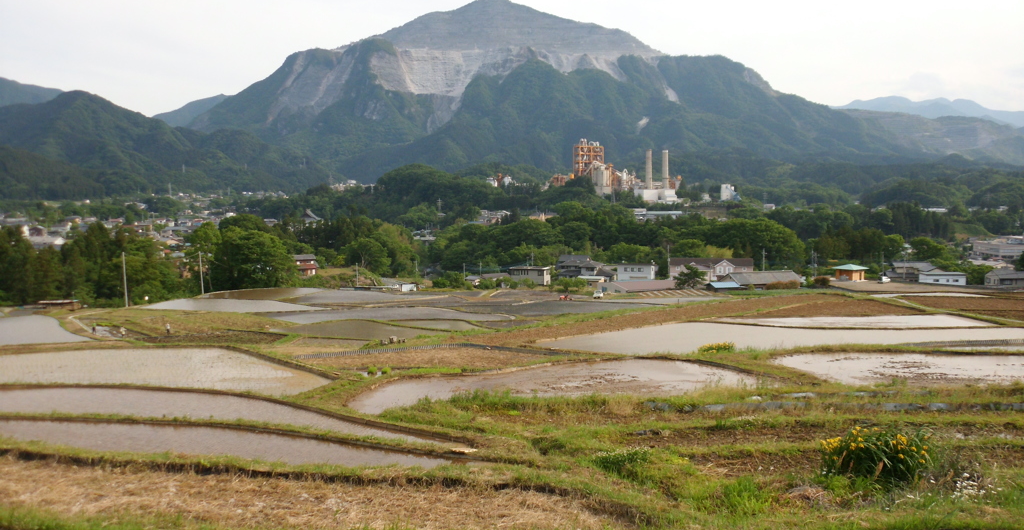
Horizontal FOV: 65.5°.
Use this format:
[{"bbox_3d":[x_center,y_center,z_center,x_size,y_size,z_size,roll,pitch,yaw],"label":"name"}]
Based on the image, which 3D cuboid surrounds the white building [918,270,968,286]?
[{"bbox_3d":[115.070,3.720,213.000,9.970,3.040,5.500,0,6,10],"label":"white building"}]

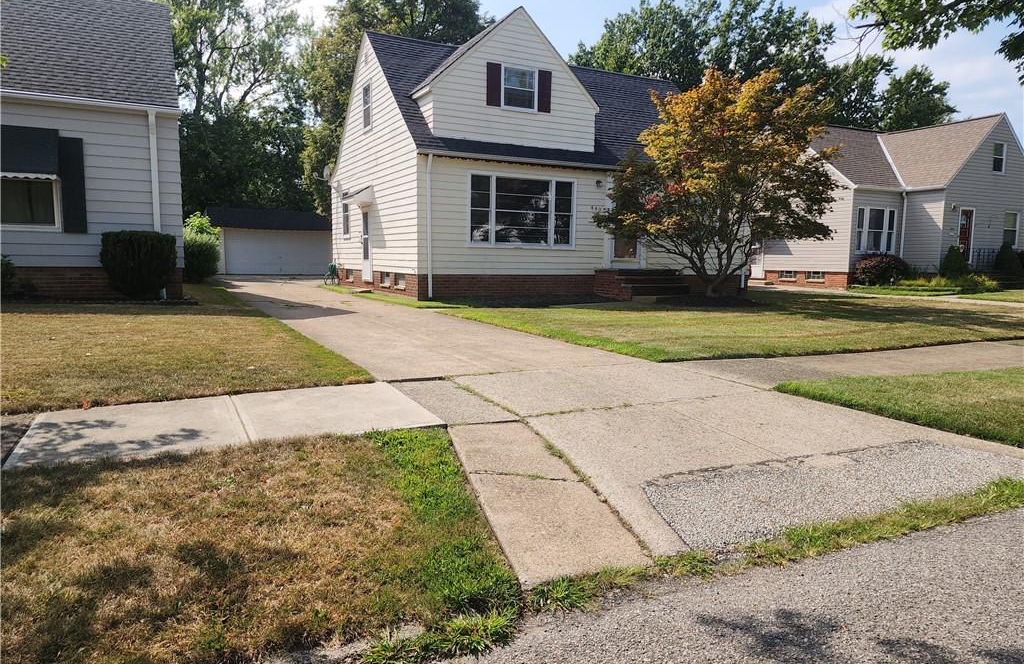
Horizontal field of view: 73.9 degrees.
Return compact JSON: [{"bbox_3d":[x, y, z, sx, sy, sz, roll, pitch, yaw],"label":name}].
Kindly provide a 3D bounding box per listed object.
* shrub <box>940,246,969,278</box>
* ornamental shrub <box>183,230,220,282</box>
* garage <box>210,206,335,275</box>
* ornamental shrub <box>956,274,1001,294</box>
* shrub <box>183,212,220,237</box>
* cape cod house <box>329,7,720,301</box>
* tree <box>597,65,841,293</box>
[{"bbox_3d":[14.275,-2.134,22.000,1.020,1.360,1.020,-2,7,-27],"label":"shrub"},{"bbox_3d":[-9.876,-2.375,21.400,1.420,1.650,1.400,-2,7,-27],"label":"ornamental shrub"},{"bbox_3d":[-12.720,-4.763,35.861,6.200,3.277,6.650,-2,7,-27],"label":"garage"},{"bbox_3d":[14.261,-1.467,20.800,1.300,0.620,1.100,-2,7,-27],"label":"ornamental shrub"},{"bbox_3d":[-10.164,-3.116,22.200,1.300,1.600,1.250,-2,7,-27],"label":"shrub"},{"bbox_3d":[0.673,-4.843,21.011,10.569,7.126,9.260,-2,7,-27],"label":"cape cod house"},{"bbox_3d":[5.055,-3.664,16.900,5.900,5.750,5.700,-2,7,-27],"label":"tree"}]

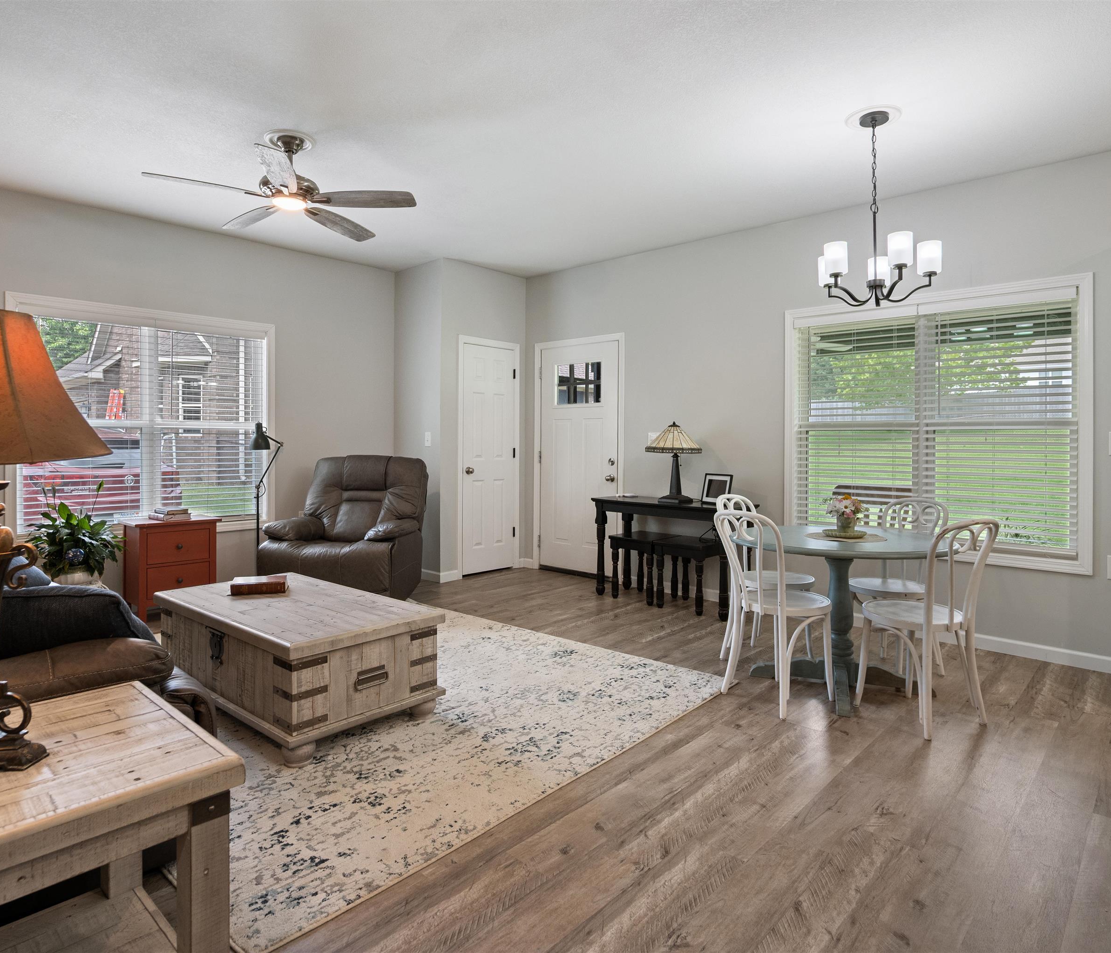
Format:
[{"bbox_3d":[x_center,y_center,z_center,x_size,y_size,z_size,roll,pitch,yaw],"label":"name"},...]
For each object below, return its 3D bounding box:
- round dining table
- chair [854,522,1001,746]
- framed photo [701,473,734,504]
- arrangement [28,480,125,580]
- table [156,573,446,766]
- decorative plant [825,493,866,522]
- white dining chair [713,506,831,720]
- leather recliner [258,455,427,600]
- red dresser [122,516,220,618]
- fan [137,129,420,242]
[{"bbox_3d":[1.412,0.676,3.163,1.030,0.757,1.030,0,3,0],"label":"round dining table"},{"bbox_3d":[1.615,0.628,2.837,0.410,0.890,0.460,-1,3,-26],"label":"chair"},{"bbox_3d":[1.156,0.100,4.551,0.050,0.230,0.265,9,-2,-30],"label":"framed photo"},{"bbox_3d":[-2.908,0.347,3.860,0.540,0.640,0.500,-3,4,-37],"label":"arrangement"},{"bbox_3d":[-1.226,0.828,2.973,1.310,0.475,0.695,2,4,42],"label":"table"},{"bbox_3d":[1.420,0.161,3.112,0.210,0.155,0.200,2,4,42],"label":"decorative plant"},{"bbox_3d":[1.071,0.615,3.063,0.480,0.915,0.420,-2,4,-32],"label":"white dining chair"},{"bbox_3d":[-1.548,0.399,4.882,1.000,1.070,0.970,0,3,5],"label":"leather recliner"},{"bbox_3d":[-2.663,0.645,4.440,0.360,0.670,0.525,2,4,42],"label":"red dresser"},{"bbox_3d":[-1.312,-1.505,3.168,1.280,0.360,1.280,2,4,42],"label":"fan"}]

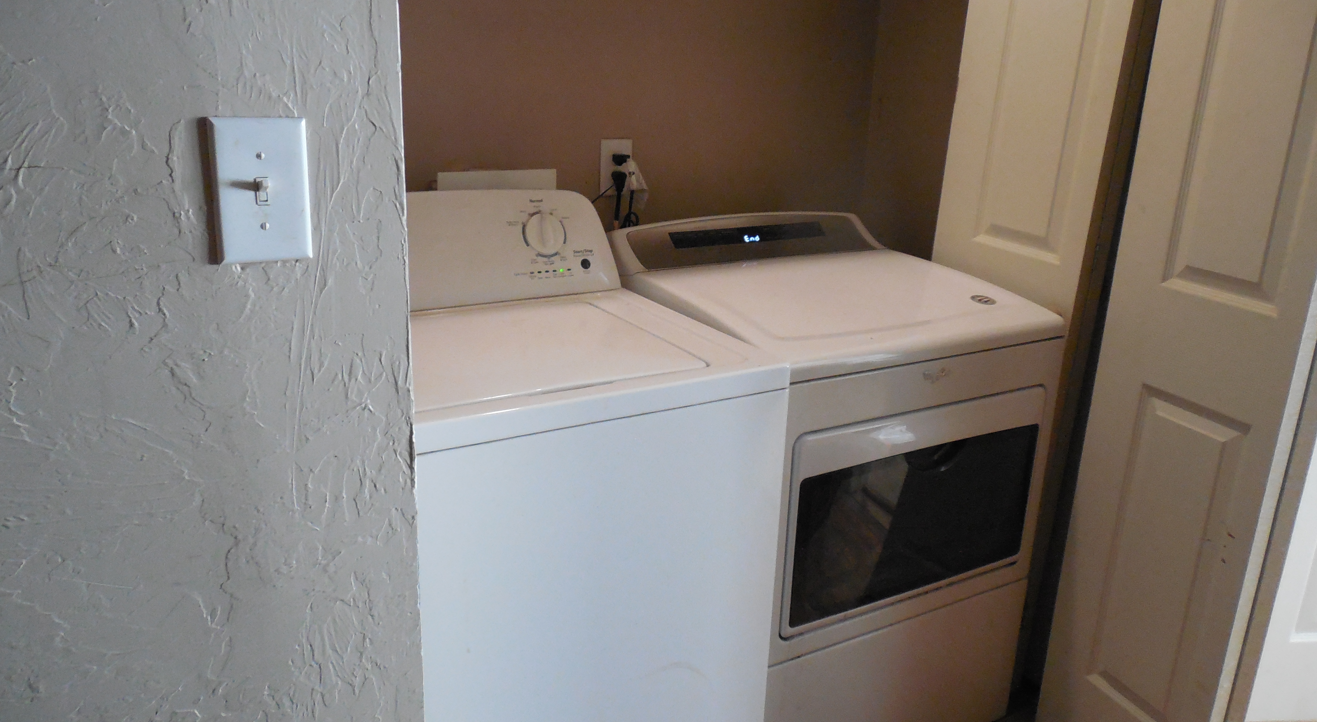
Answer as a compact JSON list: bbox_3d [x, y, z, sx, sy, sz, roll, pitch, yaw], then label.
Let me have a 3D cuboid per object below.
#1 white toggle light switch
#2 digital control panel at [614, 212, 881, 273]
[{"bbox_3d":[-0.342,-0.146,0.825,0.079,0.123,0.020,-8,20,-29],"label":"white toggle light switch"},{"bbox_3d":[0.210,-0.270,2.094,0.679,0.083,0.146,-8,20,-29],"label":"digital control panel"}]

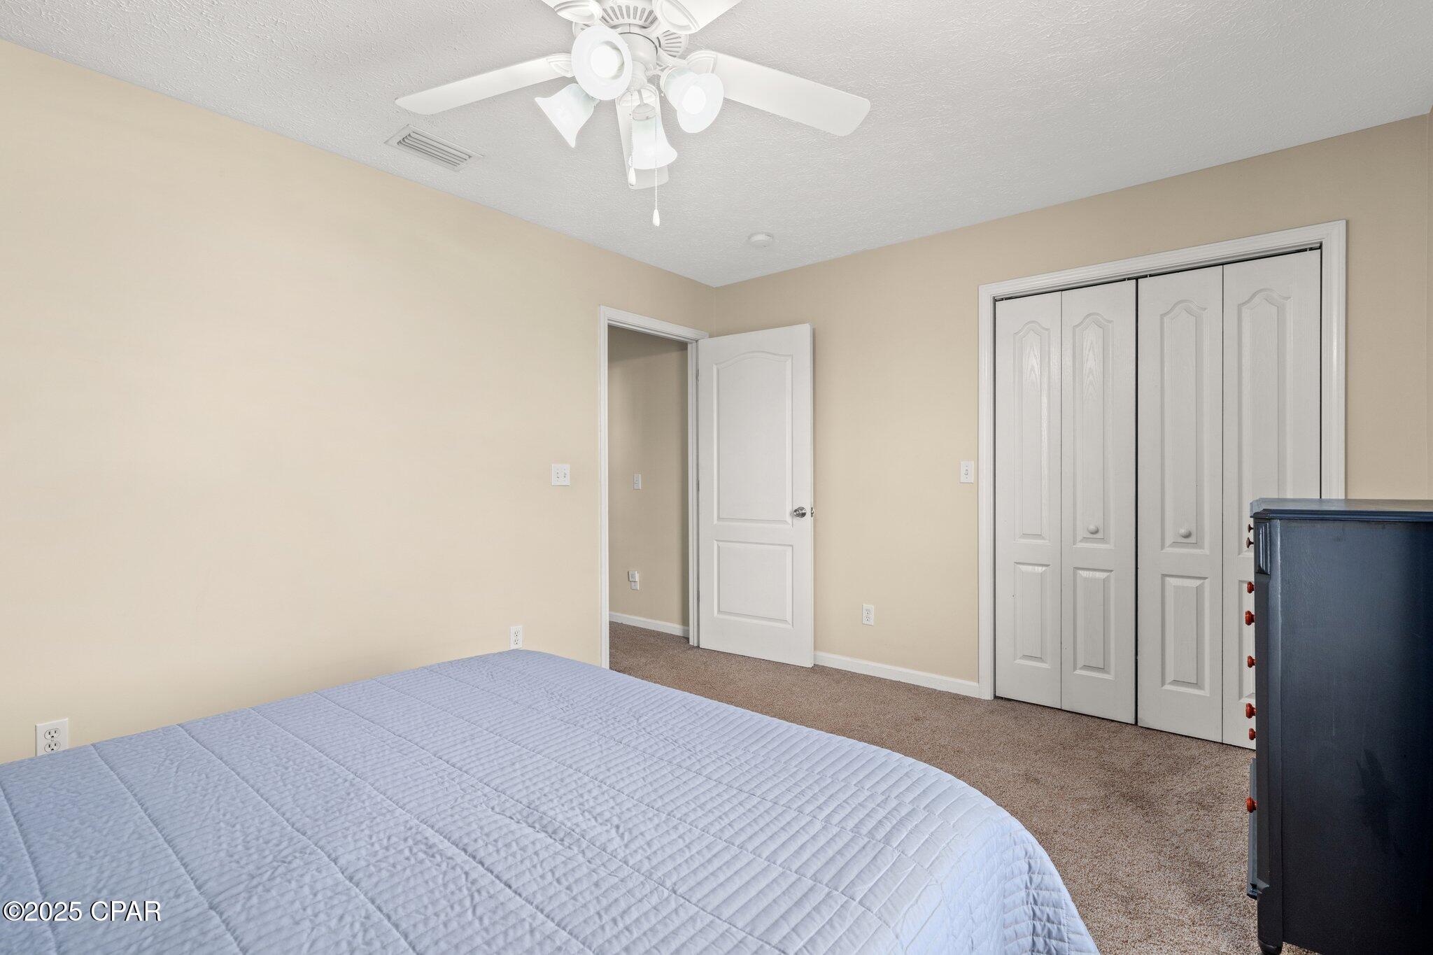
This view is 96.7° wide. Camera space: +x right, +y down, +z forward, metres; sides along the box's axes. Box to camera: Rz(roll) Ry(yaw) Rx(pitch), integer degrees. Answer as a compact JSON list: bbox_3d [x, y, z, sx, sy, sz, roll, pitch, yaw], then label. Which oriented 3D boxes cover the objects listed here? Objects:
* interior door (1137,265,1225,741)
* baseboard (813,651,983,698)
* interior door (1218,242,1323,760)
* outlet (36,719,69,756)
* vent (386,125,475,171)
[{"bbox_3d":[2.026,0.118,2.785,0.296,2.009,0.036,0,1,39],"label":"interior door"},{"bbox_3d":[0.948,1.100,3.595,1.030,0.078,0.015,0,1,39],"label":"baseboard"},{"bbox_3d":[2.257,0.119,2.599,0.295,2.009,0.036,0,1,39],"label":"interior door"},{"bbox_3d":[-1.979,0.786,1.899,0.008,0.114,0.070,0,1,39],"label":"outlet"},{"bbox_3d":[-1.089,-1.259,2.466,0.200,0.015,0.298,0,1,39],"label":"vent"}]

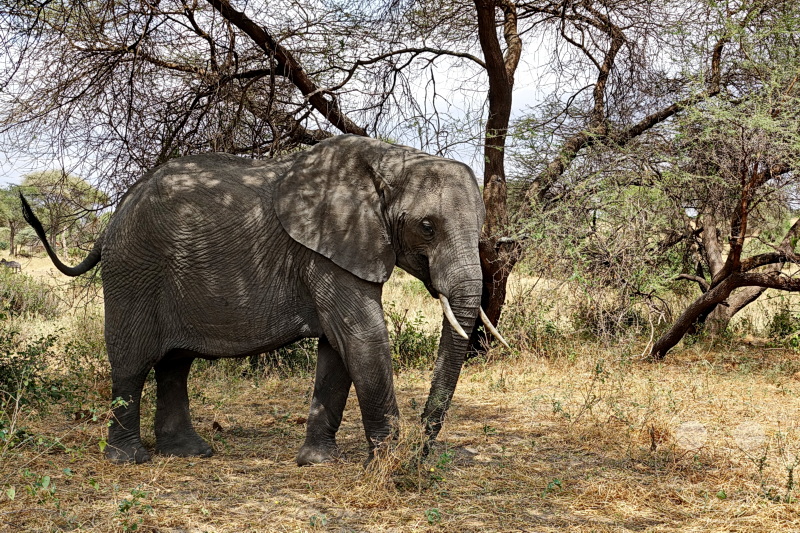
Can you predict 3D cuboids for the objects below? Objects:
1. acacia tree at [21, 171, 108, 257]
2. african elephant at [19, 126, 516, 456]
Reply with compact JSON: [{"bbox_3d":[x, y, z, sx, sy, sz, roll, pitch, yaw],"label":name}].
[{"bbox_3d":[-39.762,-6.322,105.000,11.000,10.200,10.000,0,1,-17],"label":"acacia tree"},{"bbox_3d":[-1.130,0.270,7.300,4.000,2.650,1.250,0,1,11],"label":"african elephant"}]

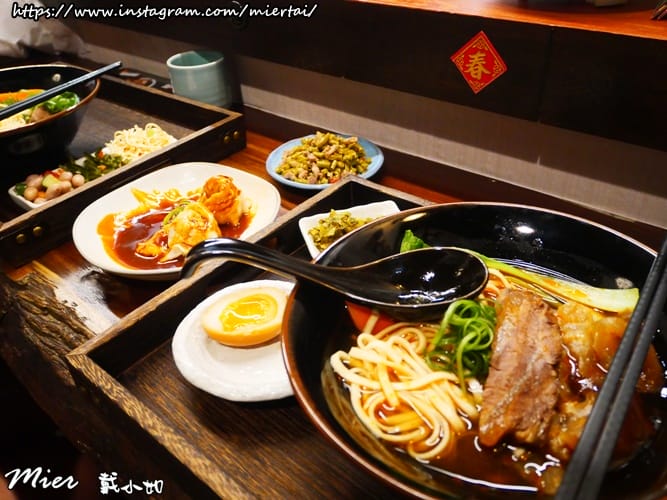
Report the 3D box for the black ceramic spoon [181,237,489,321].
[{"bbox_3d":[0.003,0.014,0.318,0.170,0.055,0.051,-6,37,-2],"label":"black ceramic spoon"}]

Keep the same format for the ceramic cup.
[{"bbox_3d":[-0.162,-0.202,0.715,0.071,0.070,0.071,-3,37,2],"label":"ceramic cup"}]

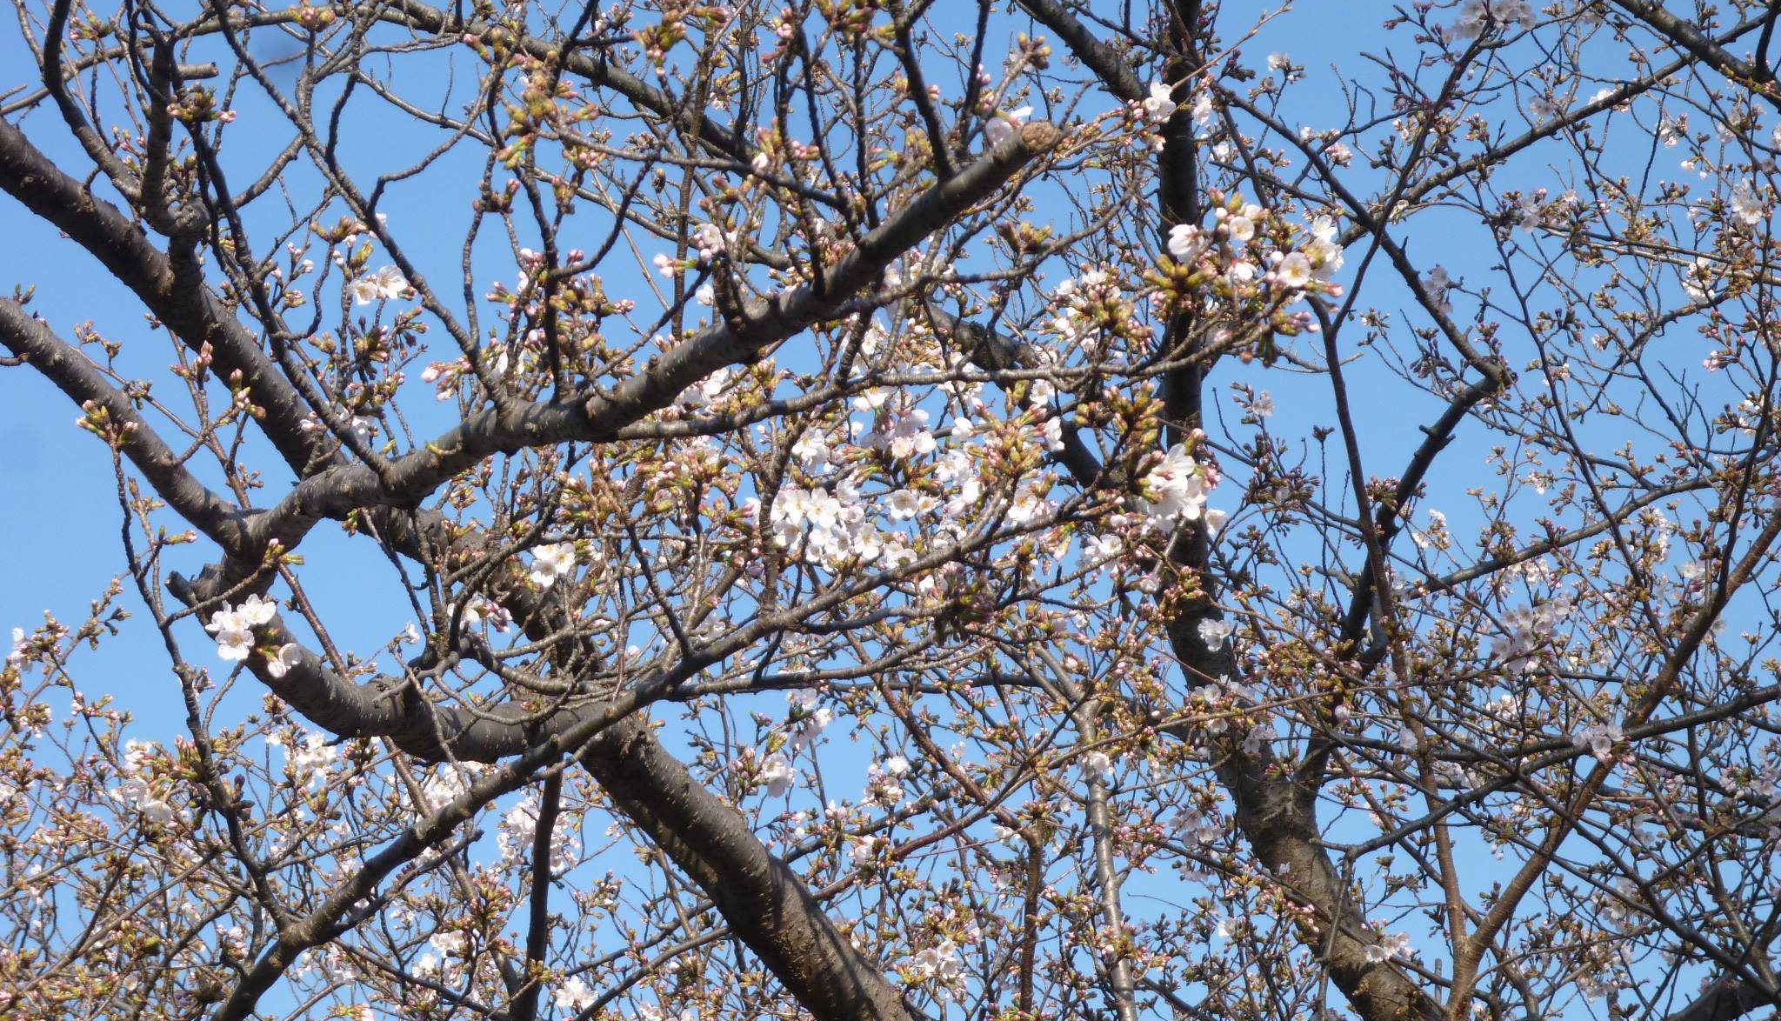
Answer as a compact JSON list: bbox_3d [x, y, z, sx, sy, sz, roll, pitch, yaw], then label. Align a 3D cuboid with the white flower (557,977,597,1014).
[{"bbox_3d":[-0.398,0.615,6.400,0.050,0.046,0.039,0,-22,0],"label":"white flower"}]

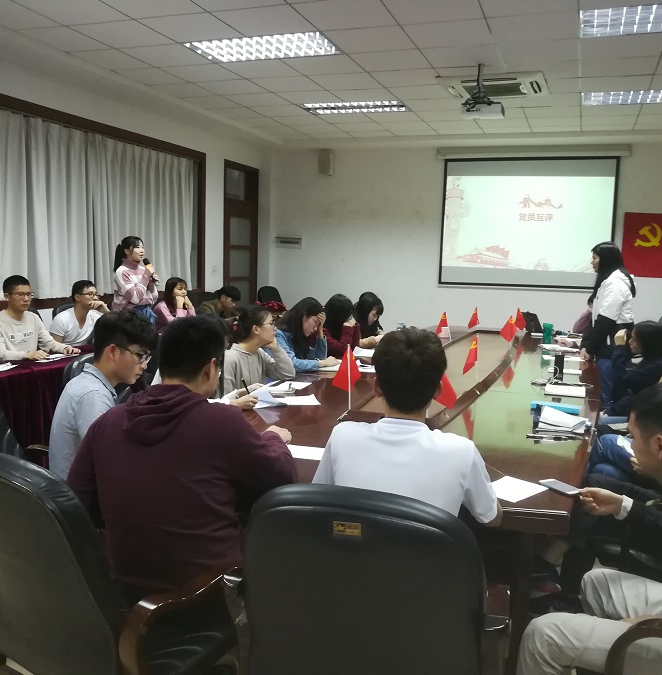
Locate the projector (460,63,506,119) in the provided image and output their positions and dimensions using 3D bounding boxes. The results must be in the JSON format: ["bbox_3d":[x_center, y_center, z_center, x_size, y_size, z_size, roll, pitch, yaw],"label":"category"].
[{"bbox_3d":[1.293,-2.088,5.705,0.340,0.420,0.290,5,8,20],"label":"projector"}]

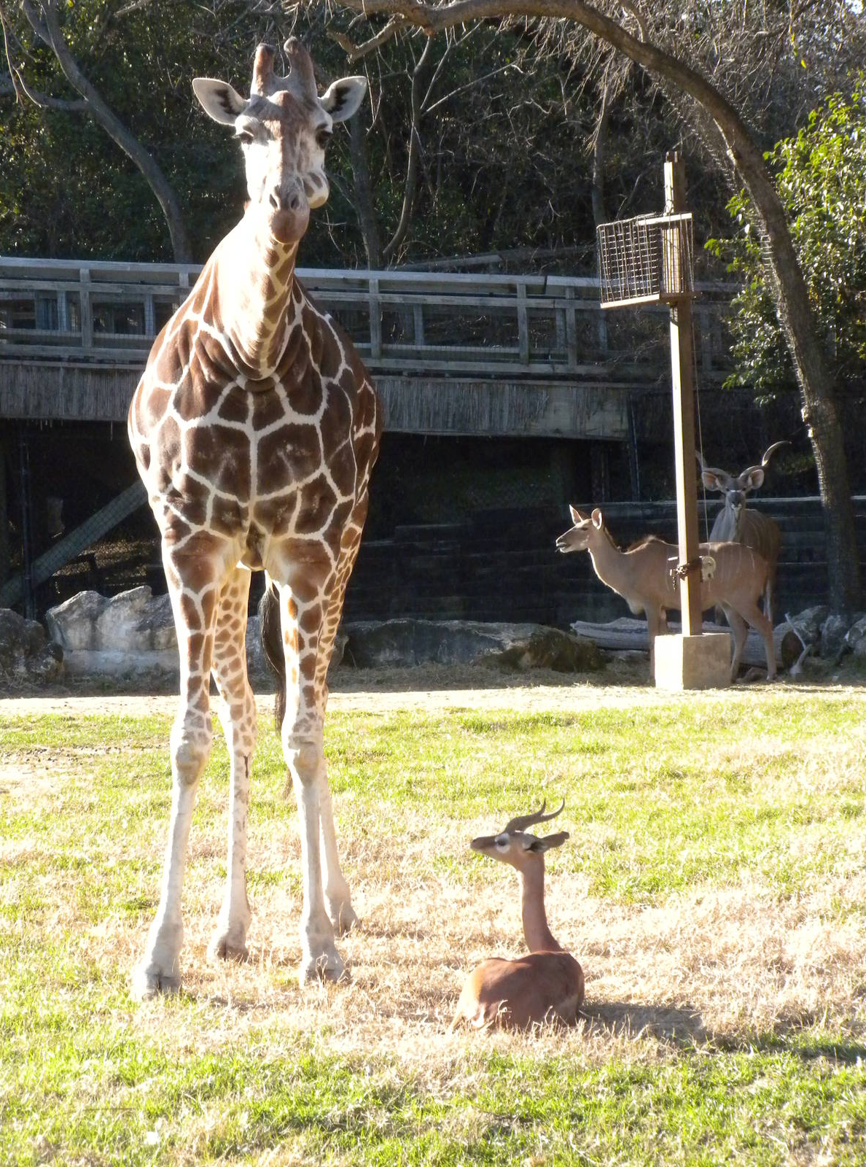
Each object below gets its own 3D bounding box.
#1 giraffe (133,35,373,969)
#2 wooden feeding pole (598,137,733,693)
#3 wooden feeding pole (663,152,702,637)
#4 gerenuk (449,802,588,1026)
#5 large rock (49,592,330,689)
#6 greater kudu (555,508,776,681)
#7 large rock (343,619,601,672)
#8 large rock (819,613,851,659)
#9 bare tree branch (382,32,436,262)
[{"bbox_3d":[-0.757,-0.286,16.959,1.060,3.862,2.300,0,3,2],"label":"giraffe"},{"bbox_3d":[1.877,-1.317,32.325,0.650,4.299,0.950,-2,3,-30],"label":"wooden feeding pole"},{"bbox_3d":[2.010,-1.514,32.165,0.125,3.877,0.125,-4,3,-30],"label":"wooden feeding pole"},{"bbox_3d":[0.338,1.285,15.890,0.430,0.837,0.800,2,3,28],"label":"gerenuk"},{"bbox_3d":[-2.102,0.434,33.570,2.300,0.770,1.050,0,3,0],"label":"large rock"},{"bbox_3d":[1.919,0.086,33.051,1.820,1.420,0.450,0,3,0],"label":"greater kudu"},{"bbox_3d":[0.334,0.509,34.575,2.200,0.414,0.950,0,3,0],"label":"large rock"},{"bbox_3d":[3.573,0.464,35.574,0.280,0.392,0.300,0,3,0],"label":"large rock"},{"bbox_3d":[-0.277,-5.087,46.797,0.620,2.668,0.550,0,3,0],"label":"bare tree branch"}]

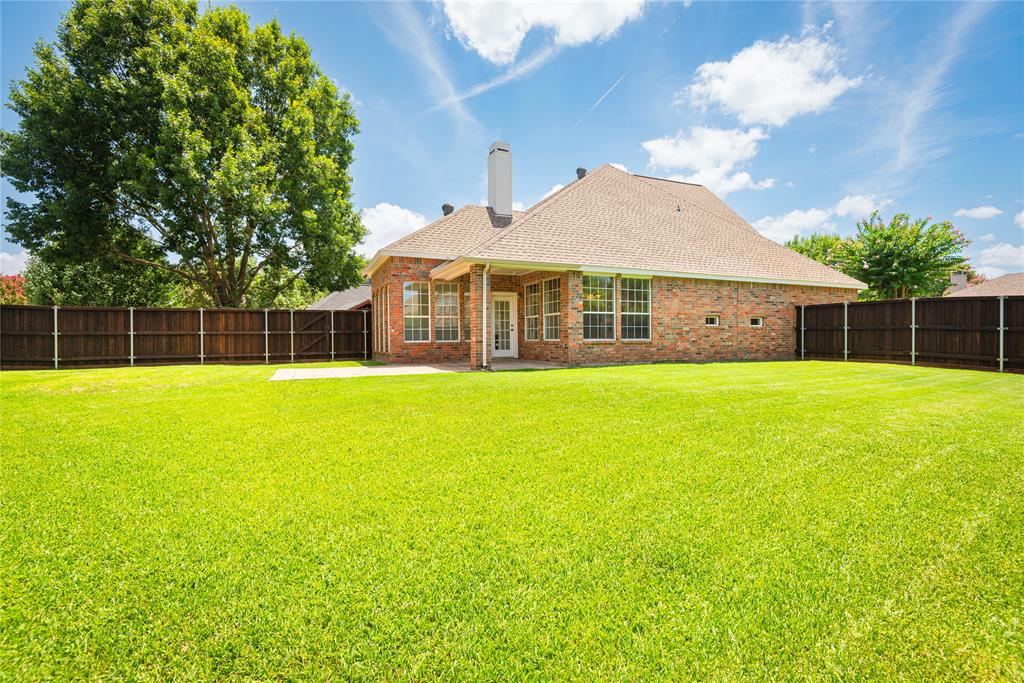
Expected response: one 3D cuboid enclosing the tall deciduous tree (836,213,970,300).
[{"bbox_3d":[16.400,-2.350,19.400,4.400,6.200,4.300,0,0,40],"label":"tall deciduous tree"}]

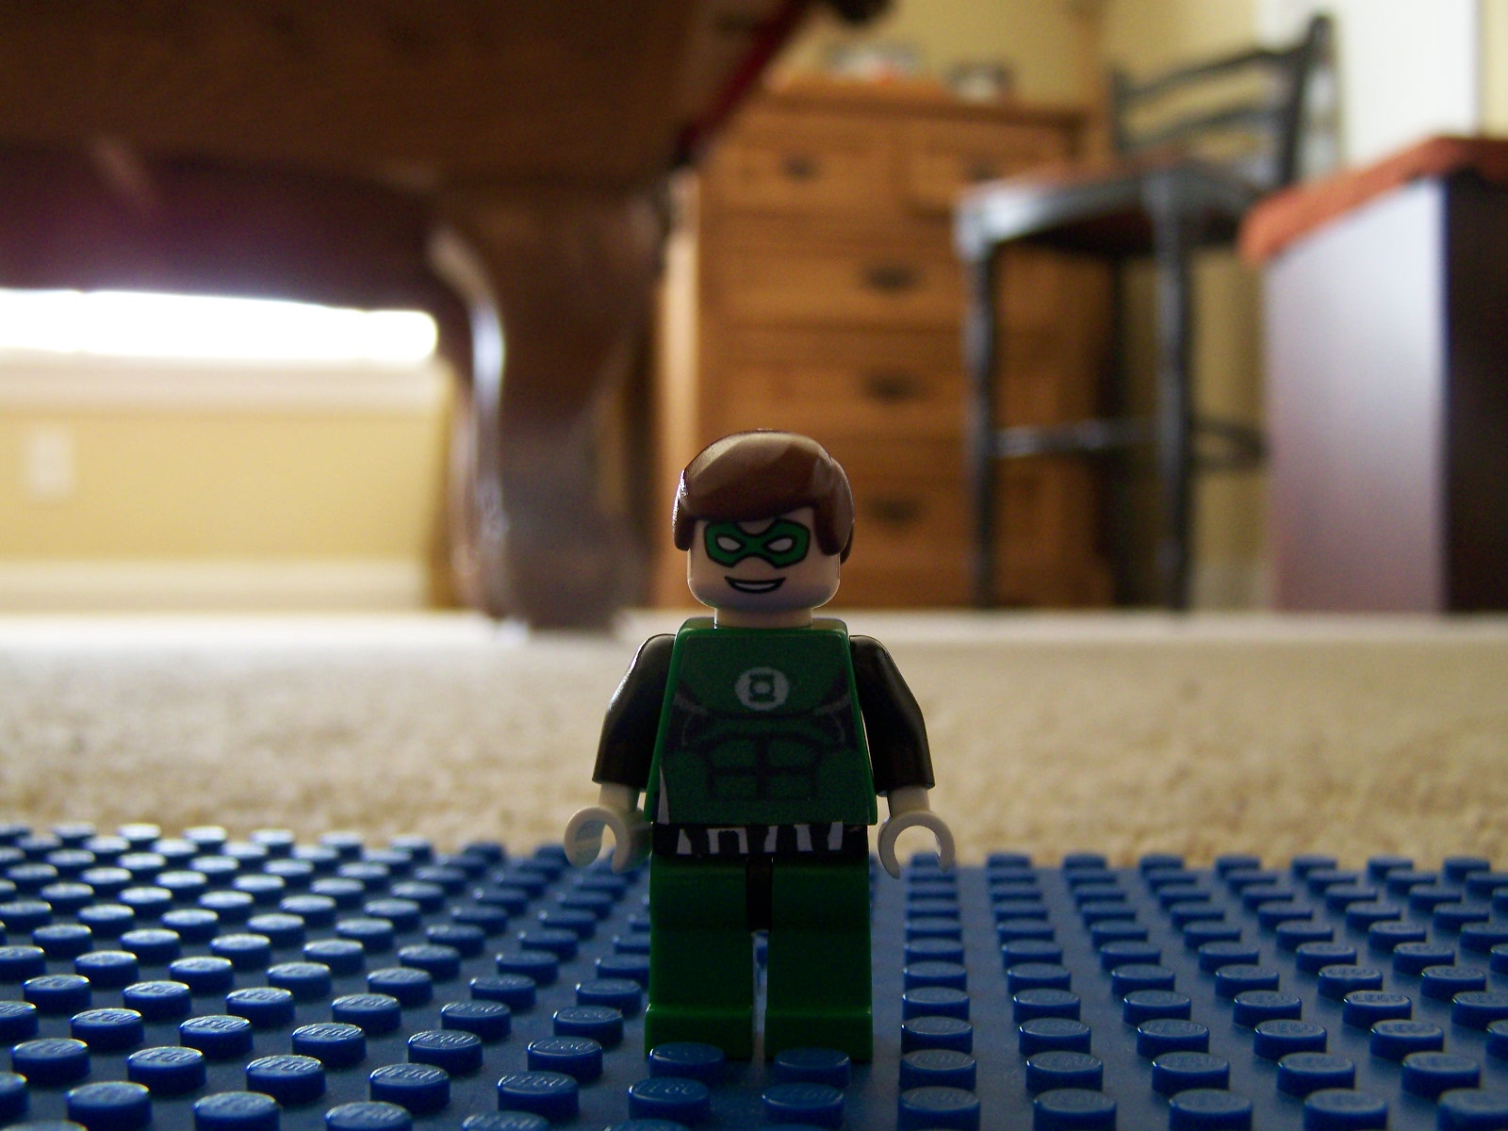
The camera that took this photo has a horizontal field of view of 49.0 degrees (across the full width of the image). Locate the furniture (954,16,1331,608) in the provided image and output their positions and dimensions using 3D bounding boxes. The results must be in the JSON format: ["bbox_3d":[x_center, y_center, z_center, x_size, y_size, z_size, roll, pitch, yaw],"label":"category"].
[{"bbox_3d":[0.615,-0.412,2.635,0.400,0.980,0.460,-1,-1,42],"label":"furniture"}]

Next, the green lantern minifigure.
[{"bbox_3d":[0.001,0.012,0.115,0.026,0.043,0.013,1,-1,5],"label":"green lantern minifigure"}]

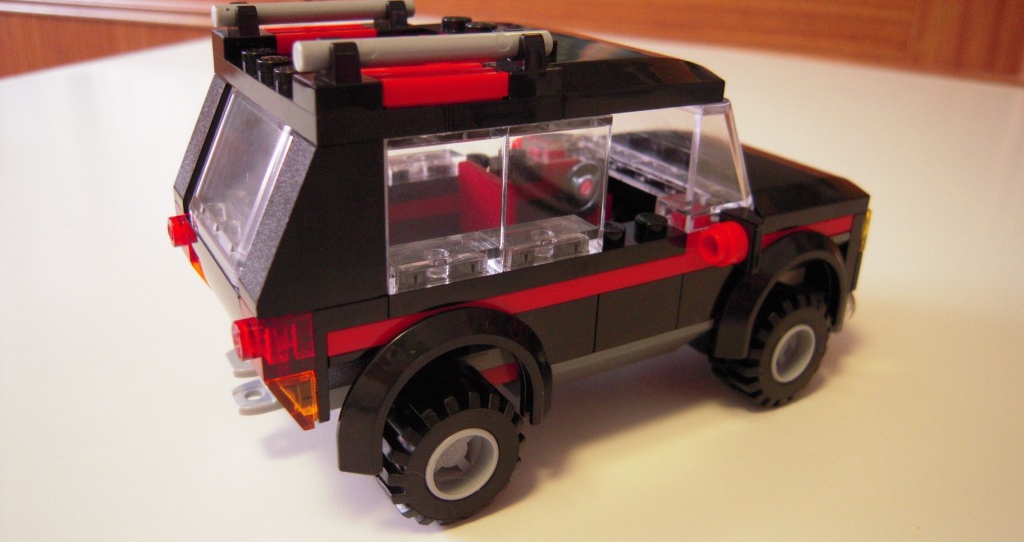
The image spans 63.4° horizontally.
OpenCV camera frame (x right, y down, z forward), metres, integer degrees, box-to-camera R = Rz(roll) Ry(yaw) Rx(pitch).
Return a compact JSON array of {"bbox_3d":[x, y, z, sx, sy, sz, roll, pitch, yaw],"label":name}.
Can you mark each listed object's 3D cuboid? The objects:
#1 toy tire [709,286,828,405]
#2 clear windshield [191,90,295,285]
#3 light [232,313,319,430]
[{"bbox_3d":[0.045,0.012,0.146,0.021,0.021,0.012,-12,27,-29],"label":"toy tire"},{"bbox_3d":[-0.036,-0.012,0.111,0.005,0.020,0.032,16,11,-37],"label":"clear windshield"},{"bbox_3d":[-0.029,0.011,0.100,0.008,0.016,0.008,-12,27,-29],"label":"light"}]

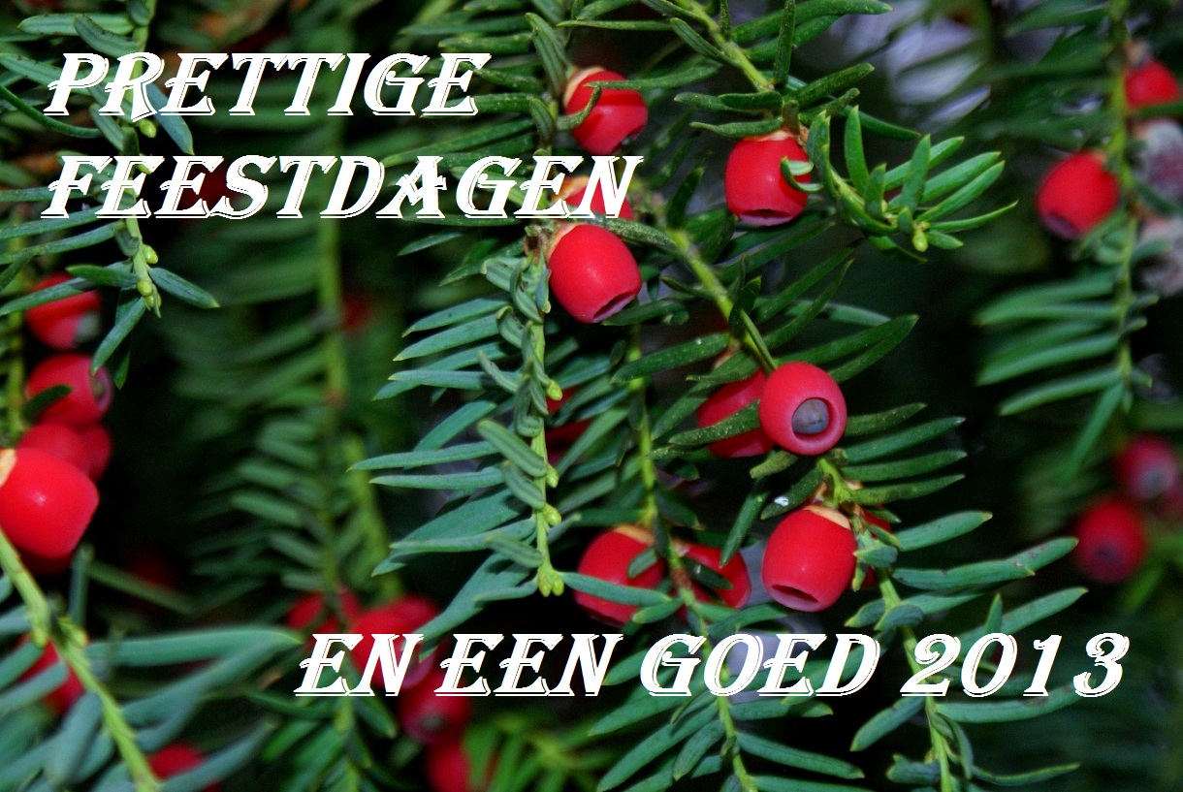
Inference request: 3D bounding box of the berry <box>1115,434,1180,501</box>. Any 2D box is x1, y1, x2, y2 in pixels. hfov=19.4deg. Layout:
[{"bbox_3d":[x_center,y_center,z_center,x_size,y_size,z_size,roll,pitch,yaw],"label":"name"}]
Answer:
[{"bbox_3d":[0.087,0.011,0.540,0.010,0.010,0.010,0,28,-16],"label":"berry"}]

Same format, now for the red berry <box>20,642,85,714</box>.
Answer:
[{"bbox_3d":[-0.071,0.037,0.455,0.010,0.010,0.010,-25,-18,0],"label":"red berry"}]

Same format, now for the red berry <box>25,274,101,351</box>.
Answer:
[{"bbox_3d":[-0.070,-0.011,0.455,0.010,0.010,0.010,31,0,30],"label":"red berry"}]

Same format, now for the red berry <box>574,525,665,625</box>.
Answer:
[{"bbox_3d":[0.003,0.020,0.388,0.010,0.010,0.010,17,-6,0],"label":"red berry"}]

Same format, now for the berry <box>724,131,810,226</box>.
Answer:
[{"bbox_3d":[0.021,-0.026,0.412,0.010,0.010,0.010,7,-20,0],"label":"berry"}]

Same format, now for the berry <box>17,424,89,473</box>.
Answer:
[{"bbox_3d":[-0.071,0.008,0.455,0.010,0.010,0.010,-6,-12,0],"label":"berry"}]

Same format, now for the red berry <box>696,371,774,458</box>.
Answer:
[{"bbox_3d":[0.017,0.002,0.402,0.010,0.010,0.010,-6,-15,0],"label":"red berry"}]

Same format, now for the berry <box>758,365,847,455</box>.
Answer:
[{"bbox_3d":[0.024,0.001,0.398,0.010,0.010,0.010,0,13,-11],"label":"berry"}]

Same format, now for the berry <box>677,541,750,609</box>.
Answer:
[{"bbox_3d":[0.014,0.022,0.402,0.010,0.010,0.010,-24,-9,0],"label":"berry"}]

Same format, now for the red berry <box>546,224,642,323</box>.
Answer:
[{"bbox_3d":[0.000,-0.014,0.386,0.010,0.010,0.010,-43,-12,0],"label":"red berry"}]

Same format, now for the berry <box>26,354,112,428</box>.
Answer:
[{"bbox_3d":[-0.069,-0.001,0.455,0.010,0.010,0.010,3,0,28],"label":"berry"}]

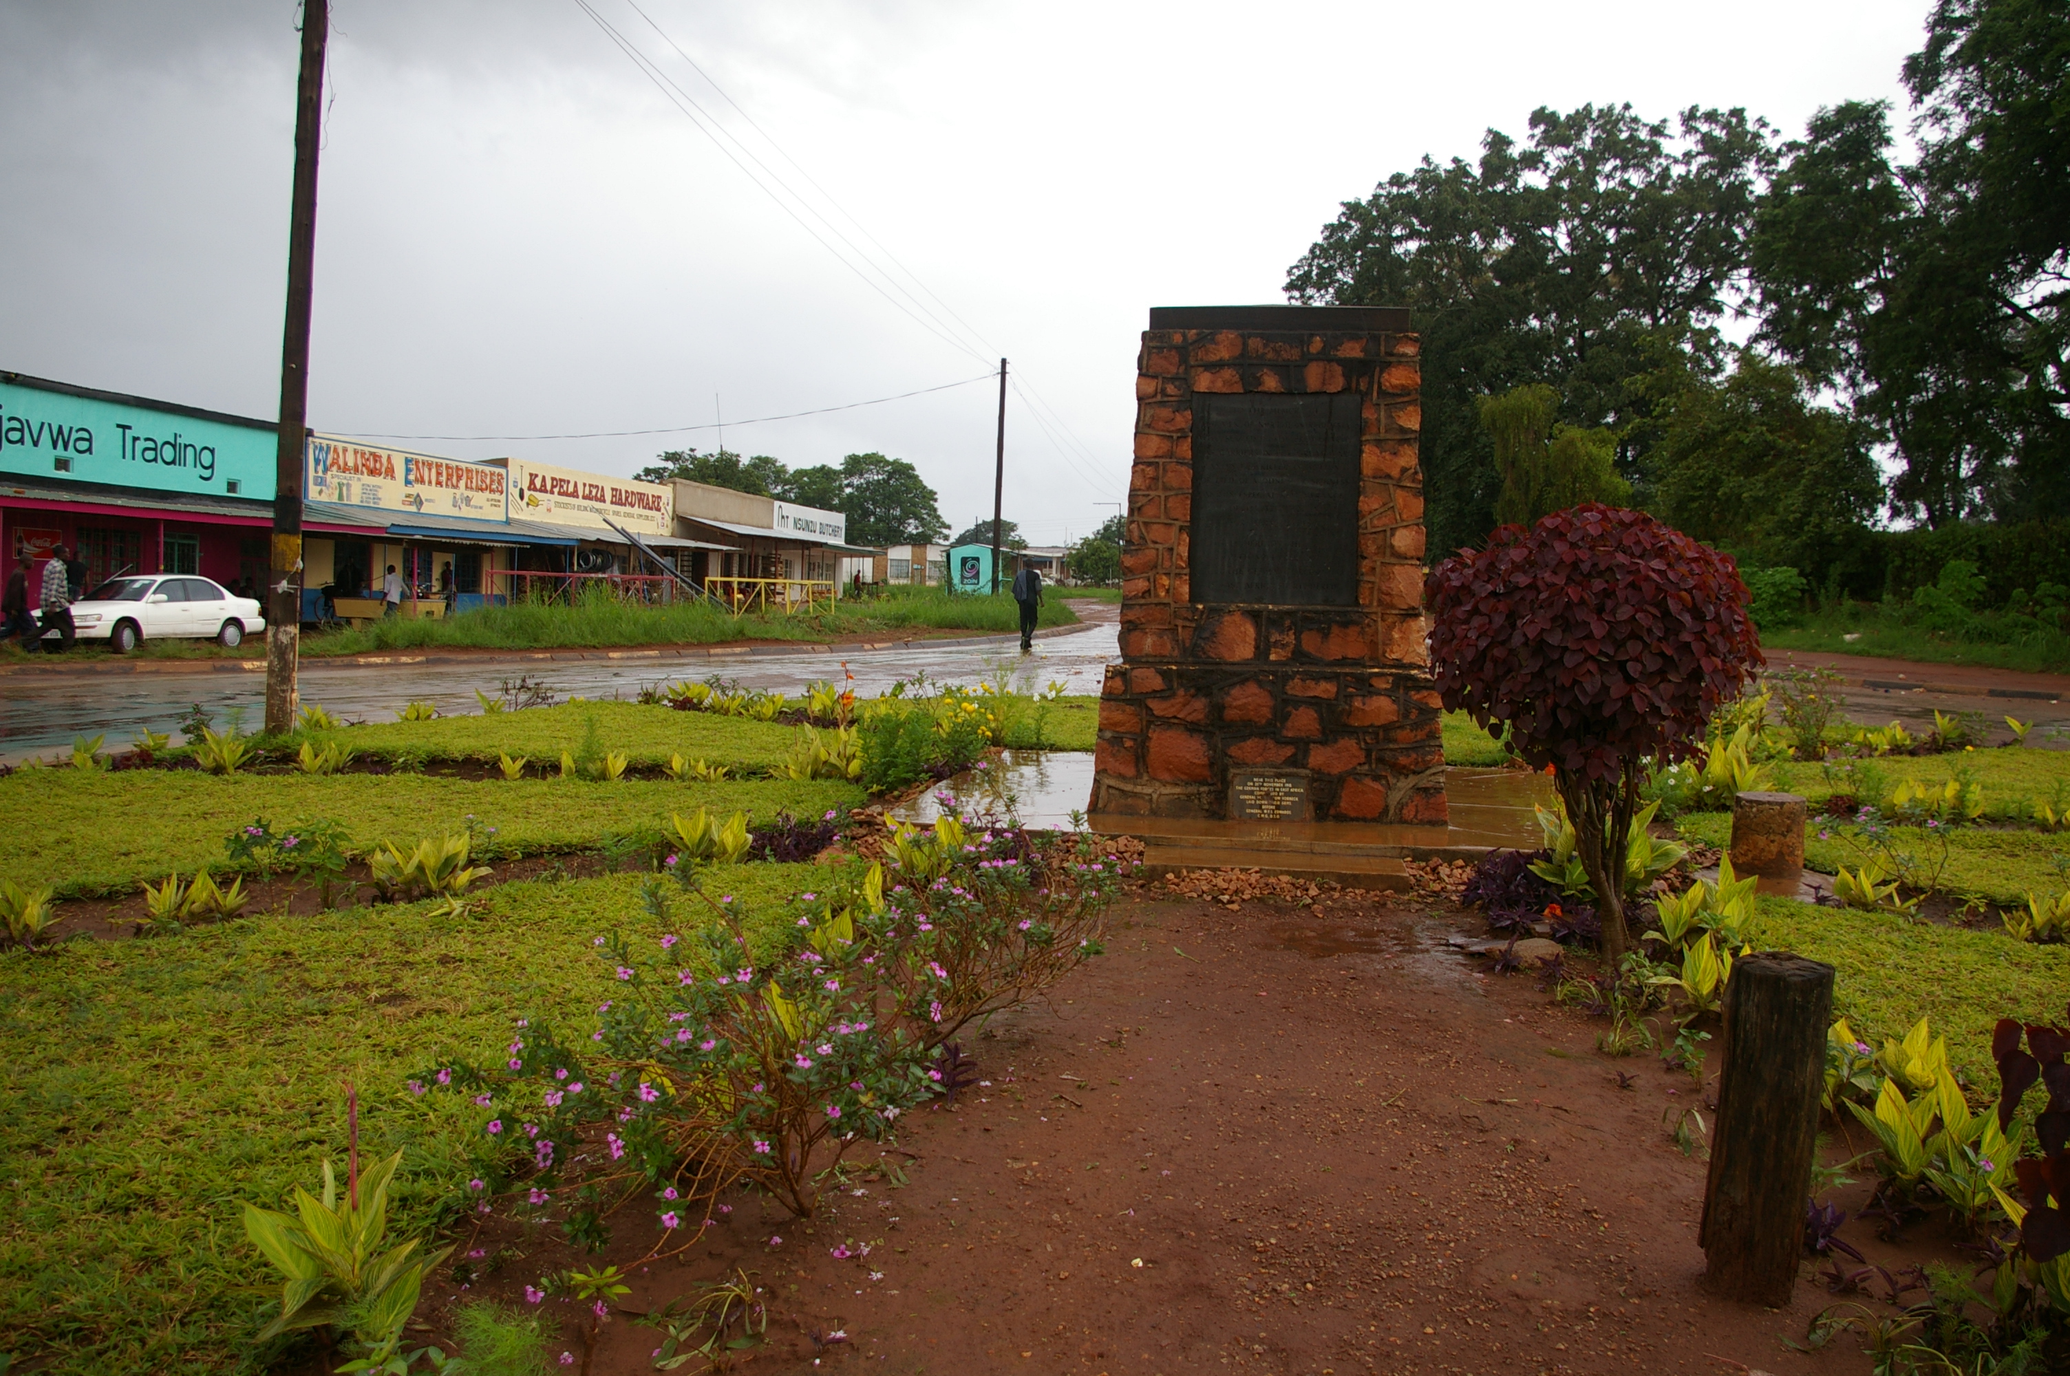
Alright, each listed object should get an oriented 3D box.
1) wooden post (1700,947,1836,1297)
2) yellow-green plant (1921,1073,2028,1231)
[{"bbox_3d":[1.523,0.911,3.223,0.206,0.676,0.206,5,4,26],"label":"wooden post"},{"bbox_3d":[2.179,1.065,3.597,0.252,0.338,0.227,3,4,32],"label":"yellow-green plant"}]

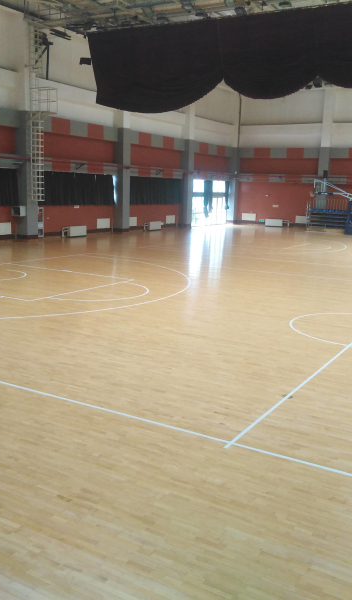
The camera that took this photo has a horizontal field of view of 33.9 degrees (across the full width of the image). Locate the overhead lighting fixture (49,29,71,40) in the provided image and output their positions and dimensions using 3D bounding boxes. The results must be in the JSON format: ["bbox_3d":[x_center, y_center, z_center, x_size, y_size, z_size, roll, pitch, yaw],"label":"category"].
[{"bbox_3d":[-5.920,-13.450,29.290,0.300,0.340,1.600,8,12,29],"label":"overhead lighting fixture"}]

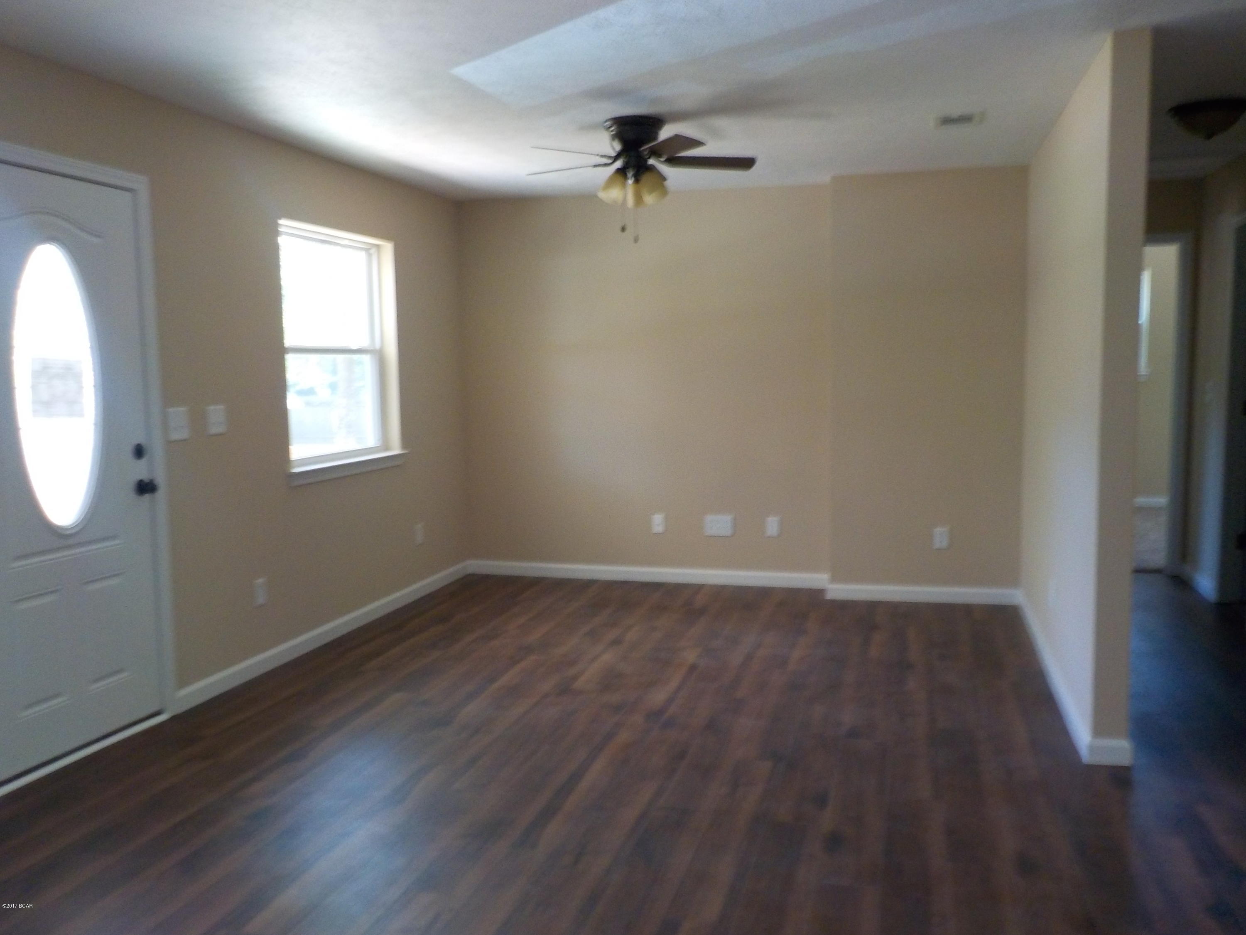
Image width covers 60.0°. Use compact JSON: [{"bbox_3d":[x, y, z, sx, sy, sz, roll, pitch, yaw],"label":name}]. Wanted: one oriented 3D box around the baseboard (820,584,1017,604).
[{"bbox_3d":[1.712,0.730,6.198,1.065,0.084,0.018,1,6,15],"label":"baseboard"}]

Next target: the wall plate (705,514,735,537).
[{"bbox_3d":[0.603,0.365,6.749,0.175,0.123,0.012,1,6,15],"label":"wall plate"}]

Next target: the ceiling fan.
[{"bbox_3d":[0.049,-1.305,4.645,1.040,0.380,1.040,1,6,15],"label":"ceiling fan"}]

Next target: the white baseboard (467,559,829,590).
[{"bbox_3d":[0.122,0.683,6.911,2.363,0.084,0.018,1,6,15],"label":"white baseboard"}]

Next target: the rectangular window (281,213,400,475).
[{"bbox_3d":[-1.496,-0.604,5.657,0.120,1.235,1.150,1,6,15],"label":"rectangular window"}]

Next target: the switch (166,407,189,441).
[{"bbox_3d":[-1.796,-0.173,4.366,0.012,0.124,0.122,1,6,15],"label":"switch"}]

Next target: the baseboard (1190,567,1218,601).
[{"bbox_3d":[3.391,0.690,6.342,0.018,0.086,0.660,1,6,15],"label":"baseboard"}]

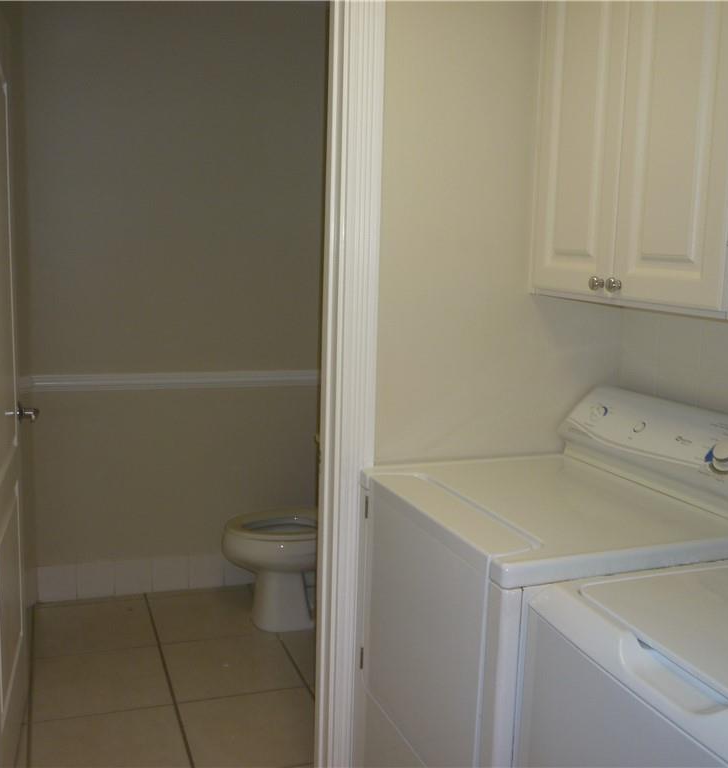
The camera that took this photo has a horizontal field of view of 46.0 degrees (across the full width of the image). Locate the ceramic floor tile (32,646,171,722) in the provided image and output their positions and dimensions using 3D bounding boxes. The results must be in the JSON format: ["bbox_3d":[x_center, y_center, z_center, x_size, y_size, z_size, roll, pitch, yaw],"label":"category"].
[{"bbox_3d":[-0.908,1.028,2.959,0.445,0.010,0.445,-1,9,-20],"label":"ceramic floor tile"}]

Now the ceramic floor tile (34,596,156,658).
[{"bbox_3d":[-1.061,0.960,3.377,0.445,0.010,0.445,-1,9,-20],"label":"ceramic floor tile"}]

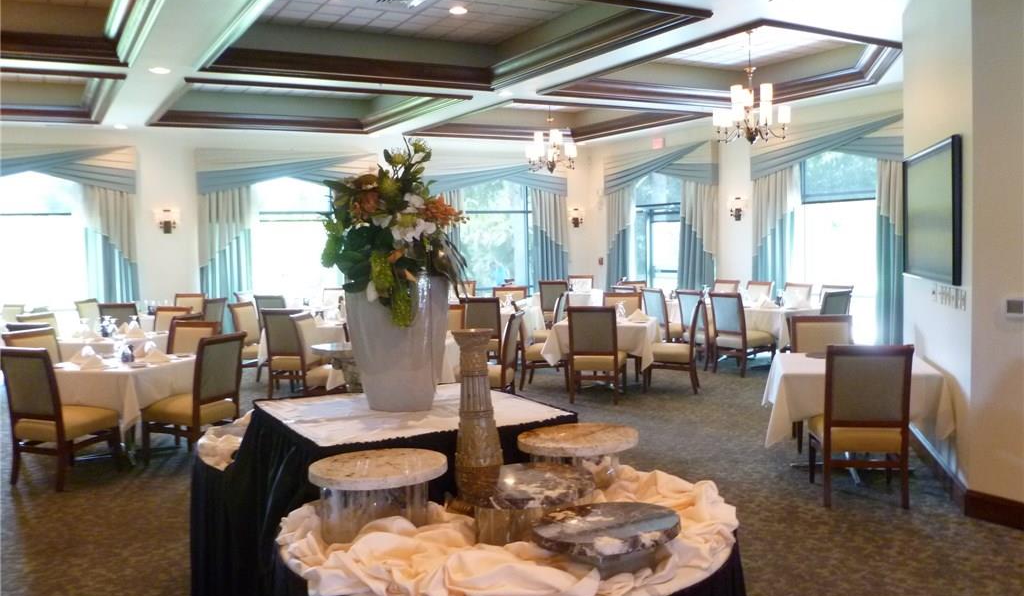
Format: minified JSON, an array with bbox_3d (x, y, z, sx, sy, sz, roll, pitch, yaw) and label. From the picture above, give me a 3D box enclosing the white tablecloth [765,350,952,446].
[{"bbox_3d":[2.288,0.647,5.552,1.080,0.430,1.080,-1,4,13],"label":"white tablecloth"}]

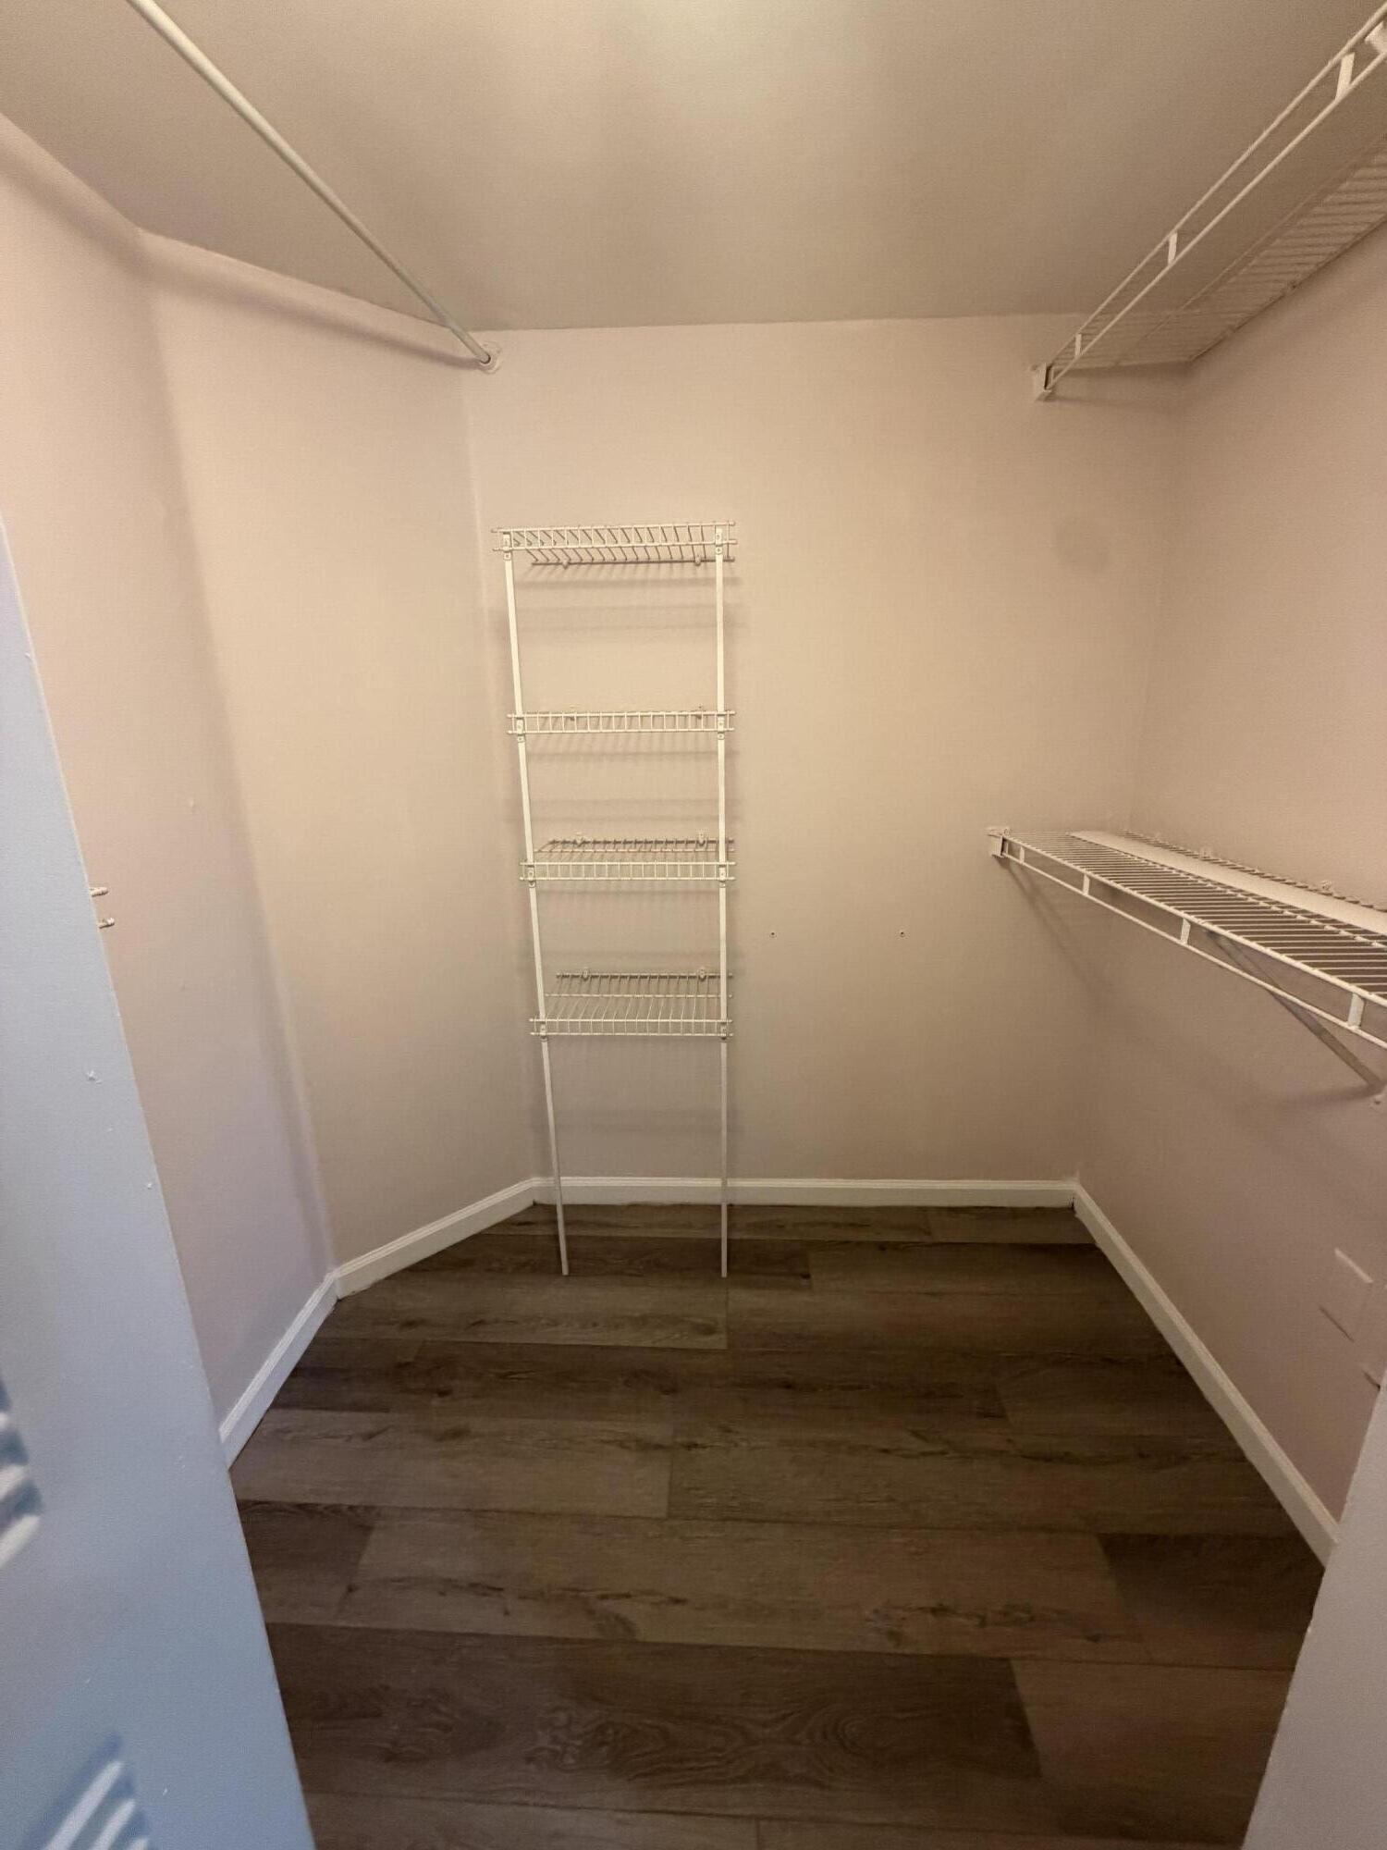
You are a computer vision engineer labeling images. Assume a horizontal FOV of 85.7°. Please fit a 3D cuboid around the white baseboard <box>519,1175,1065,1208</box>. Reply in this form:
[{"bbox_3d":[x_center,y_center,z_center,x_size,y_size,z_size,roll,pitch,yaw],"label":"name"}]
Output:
[{"bbox_3d":[0.304,0.755,2.121,1.532,0.084,0.016,0,16,2],"label":"white baseboard"}]

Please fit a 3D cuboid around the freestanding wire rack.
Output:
[{"bbox_3d":[-0.130,0.024,1.774,0.463,1.694,0.304,0,16,3],"label":"freestanding wire rack"}]

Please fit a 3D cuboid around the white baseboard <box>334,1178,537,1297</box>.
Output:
[{"bbox_3d":[-0.664,0.814,1.976,0.544,0.084,0.016,-14,21,-39],"label":"white baseboard"}]

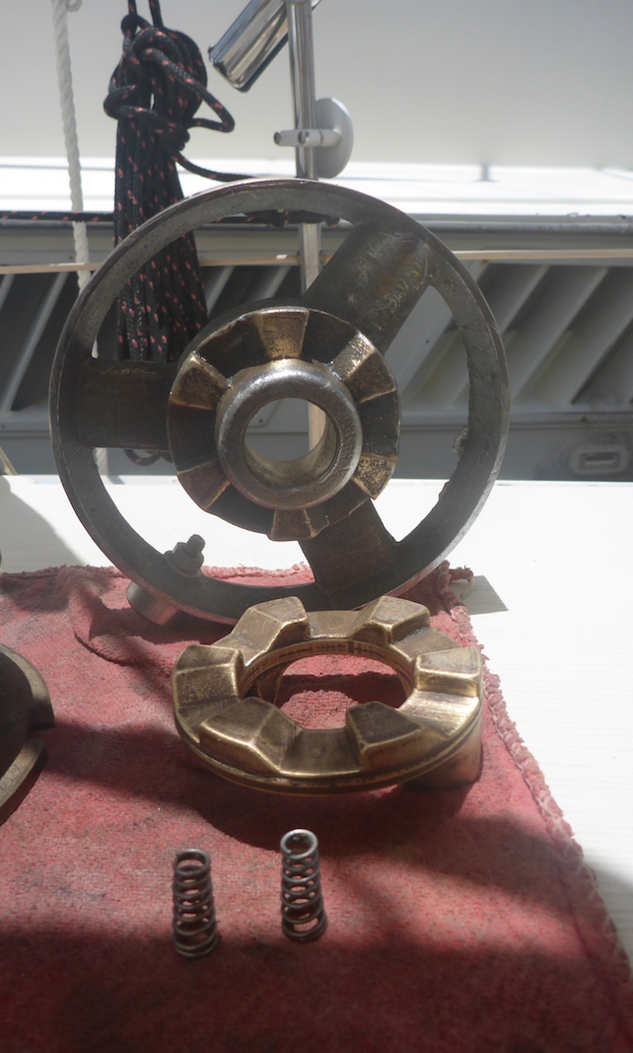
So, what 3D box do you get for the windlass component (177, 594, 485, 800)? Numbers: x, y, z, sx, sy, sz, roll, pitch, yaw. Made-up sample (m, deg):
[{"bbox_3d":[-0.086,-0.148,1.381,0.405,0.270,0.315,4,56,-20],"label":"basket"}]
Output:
[{"bbox_3d":[0.004,0.054,0.245,0.089,0.039,0.089,-3,21,0],"label":"windlass component"}]

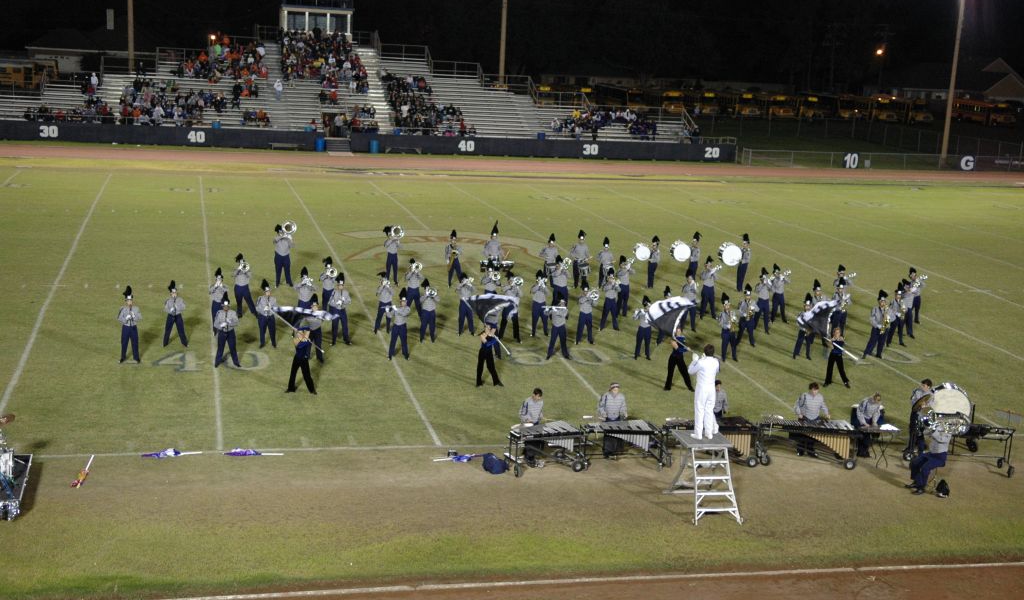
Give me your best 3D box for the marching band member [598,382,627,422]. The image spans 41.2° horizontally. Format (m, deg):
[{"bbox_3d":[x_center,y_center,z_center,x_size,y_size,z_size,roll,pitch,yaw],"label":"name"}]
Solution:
[{"bbox_3d":[2.111,2.545,28.617,0.570,1.660,0.420,3,11,-3],"label":"marching band member"}]

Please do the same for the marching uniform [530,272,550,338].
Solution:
[{"bbox_3d":[0.842,0.086,38.896,0.570,1.890,0.500,0,12,-13],"label":"marching uniform"}]

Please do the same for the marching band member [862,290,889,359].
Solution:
[{"bbox_3d":[10.316,0.715,38.538,0.600,1.940,0.550,-1,12,-18],"label":"marching band member"}]

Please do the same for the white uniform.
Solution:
[{"bbox_3d":[3.733,1.779,26.310,0.580,1.820,0.520,-1,12,-13],"label":"white uniform"}]

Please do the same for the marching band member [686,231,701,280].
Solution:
[{"bbox_3d":[6.567,-1.622,49.069,0.450,1.800,0.500,-1,12,-18],"label":"marching band member"}]

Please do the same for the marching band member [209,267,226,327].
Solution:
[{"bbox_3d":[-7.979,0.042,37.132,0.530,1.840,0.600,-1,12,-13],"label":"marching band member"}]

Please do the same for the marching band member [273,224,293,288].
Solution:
[{"bbox_3d":[-7.265,-1.404,43.655,0.620,1.980,0.550,0,12,-16],"label":"marching band member"}]

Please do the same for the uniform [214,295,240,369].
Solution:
[{"bbox_3d":[-7.053,0.749,33.852,0.680,1.860,0.480,0,12,-13],"label":"uniform"}]

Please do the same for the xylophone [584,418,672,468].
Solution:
[{"bbox_3d":[2.304,3.018,28.295,1.650,0.860,0.800,1,12,-11],"label":"xylophone"}]

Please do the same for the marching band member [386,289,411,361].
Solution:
[{"bbox_3d":[-2.976,0.629,35.754,0.600,1.890,0.420,0,12,-13],"label":"marching band member"}]

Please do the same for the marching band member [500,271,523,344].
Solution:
[{"bbox_3d":[-0.037,0.211,38.117,0.620,1.950,0.580,-1,12,-21],"label":"marching band member"}]

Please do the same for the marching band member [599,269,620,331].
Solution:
[{"bbox_3d":[2.885,-0.024,40.353,0.580,1.870,0.460,-1,12,-18],"label":"marching band member"}]

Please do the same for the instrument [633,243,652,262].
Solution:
[{"bbox_3d":[4.423,-1.598,46.640,0.540,0.540,0.380,0,12,-13],"label":"instrument"}]

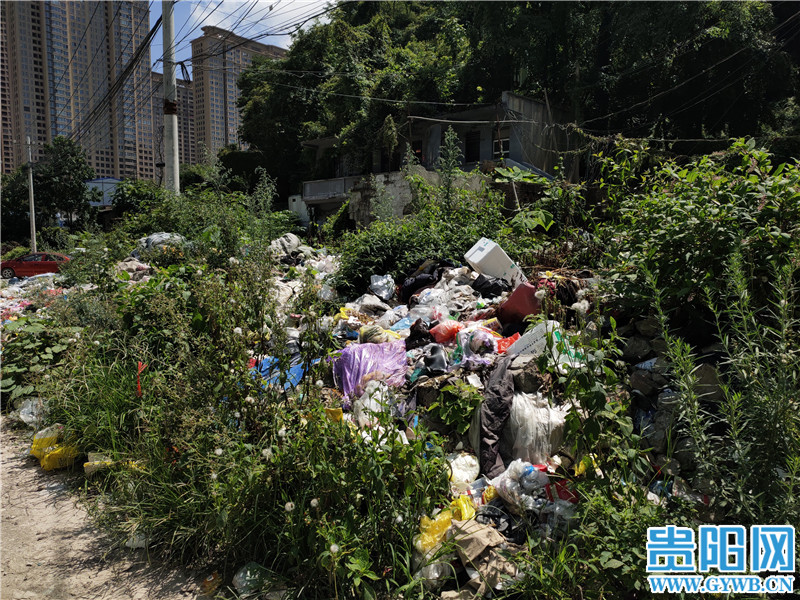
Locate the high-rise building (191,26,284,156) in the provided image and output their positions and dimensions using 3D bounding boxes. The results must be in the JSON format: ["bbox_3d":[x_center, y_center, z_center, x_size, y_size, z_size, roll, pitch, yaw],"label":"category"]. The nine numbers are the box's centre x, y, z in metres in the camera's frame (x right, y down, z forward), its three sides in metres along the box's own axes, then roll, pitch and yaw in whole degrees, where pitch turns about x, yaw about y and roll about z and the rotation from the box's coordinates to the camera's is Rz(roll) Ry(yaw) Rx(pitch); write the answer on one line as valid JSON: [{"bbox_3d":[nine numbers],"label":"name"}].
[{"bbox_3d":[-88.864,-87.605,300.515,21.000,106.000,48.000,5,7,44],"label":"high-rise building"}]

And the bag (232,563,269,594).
[{"bbox_3d":[-0.692,1.287,2.460,0.155,0.090,0.115,-1,5,-16],"label":"bag"}]

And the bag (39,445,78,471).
[{"bbox_3d":[-2.479,1.150,3.870,0.235,0.125,0.200,-3,6,-33],"label":"bag"}]

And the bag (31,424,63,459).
[{"bbox_3d":[-2.736,1.093,4.120,0.210,0.190,0.190,-3,6,-34],"label":"bag"}]

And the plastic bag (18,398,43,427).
[{"bbox_3d":[-3.293,1.001,4.750,0.190,0.200,0.180,-3,6,-35],"label":"plastic bag"}]

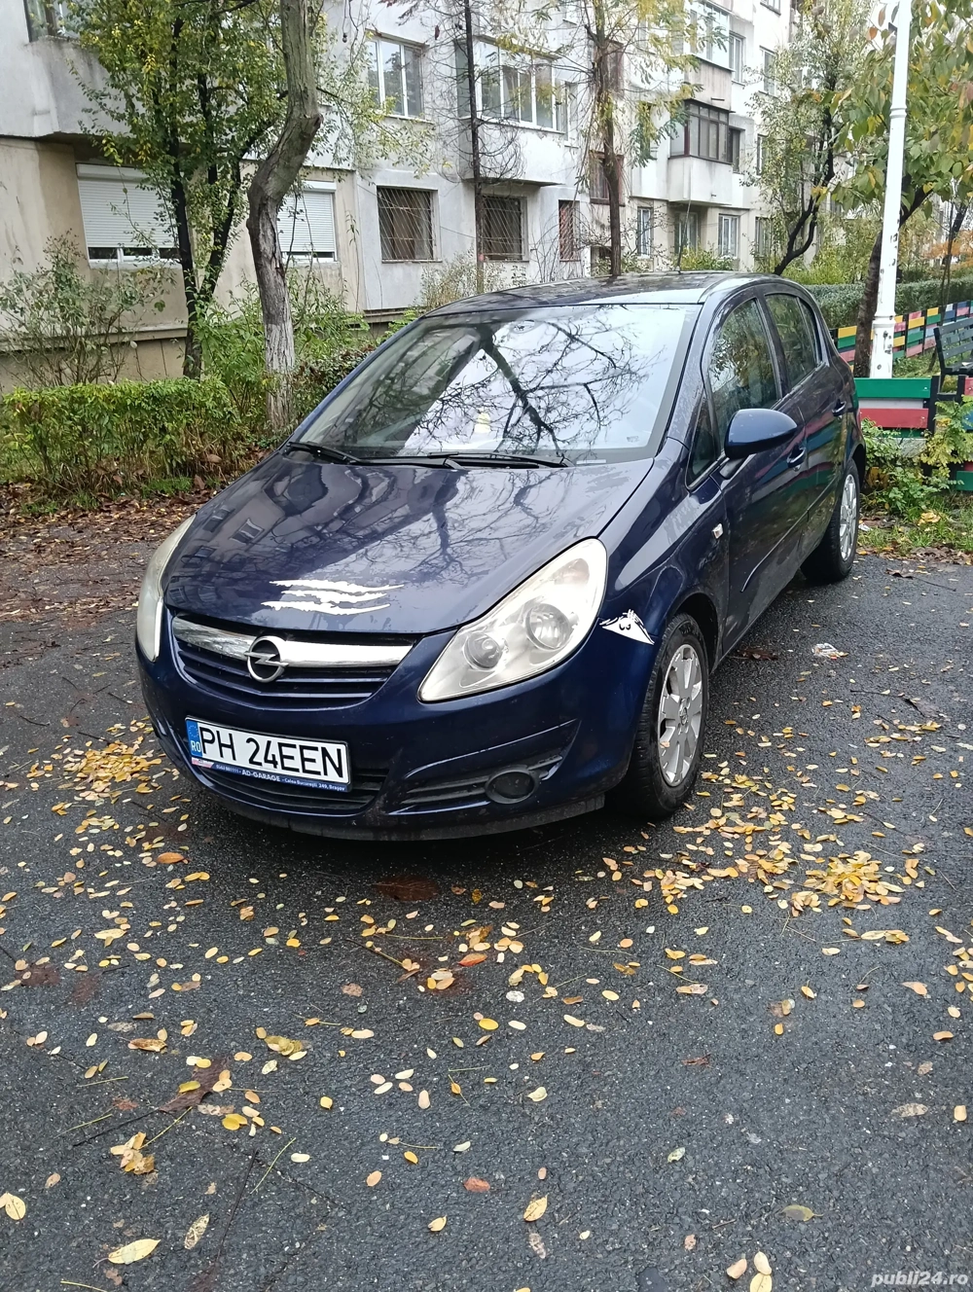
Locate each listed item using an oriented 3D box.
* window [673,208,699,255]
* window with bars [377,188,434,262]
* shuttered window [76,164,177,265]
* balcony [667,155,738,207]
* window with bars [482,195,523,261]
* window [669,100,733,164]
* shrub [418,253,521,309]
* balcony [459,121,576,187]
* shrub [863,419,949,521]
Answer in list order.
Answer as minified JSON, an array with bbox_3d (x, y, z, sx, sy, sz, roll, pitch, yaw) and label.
[{"bbox_3d":[6.609,-13.634,33.432,0.150,1.380,1.900,9,23,33],"label":"window"},{"bbox_3d":[-1.622,-8.717,20.977,0.150,1.420,1.800,9,23,33],"label":"window with bars"},{"bbox_3d":[-5.394,-6.529,15.379,0.160,1.430,1.680,9,23,33],"label":"shuttered window"},{"bbox_3d":[6.838,-14.844,32.386,0.850,1.300,3.300,9,23,33],"label":"balcony"},{"bbox_3d":[0.398,-9.881,23.929,0.150,1.400,1.720,9,23,33],"label":"window with bars"},{"bbox_3d":[6.808,-16.148,31.884,0.700,1.490,3.300,9,23,33],"label":"window"},{"bbox_3d":[-0.253,-6.184,18.812,2.100,2.140,1.800,-4,19,0],"label":"shrub"},{"bbox_3d":[0.606,-11.062,22.832,0.800,1.120,3.500,9,23,33],"label":"balcony"},{"bbox_3d":[2.528,-1.104,6.161,0.660,0.561,0.550,4,21,22],"label":"shrub"}]

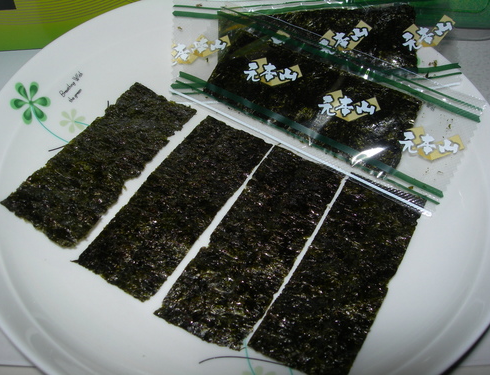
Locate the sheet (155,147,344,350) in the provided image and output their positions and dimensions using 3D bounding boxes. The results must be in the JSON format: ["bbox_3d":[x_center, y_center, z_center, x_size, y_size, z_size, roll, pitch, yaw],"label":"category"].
[{"bbox_3d":[0.006,0.019,0.218,0.035,0.004,0.091,25,57,16],"label":"sheet"}]

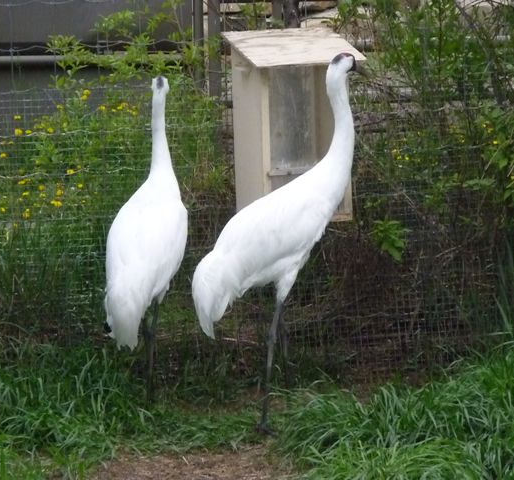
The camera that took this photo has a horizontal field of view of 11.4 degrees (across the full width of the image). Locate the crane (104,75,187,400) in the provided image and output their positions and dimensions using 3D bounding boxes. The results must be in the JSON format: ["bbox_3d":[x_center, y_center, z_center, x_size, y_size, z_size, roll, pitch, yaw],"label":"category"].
[{"bbox_3d":[-0.391,0.005,9.060,0.275,1.204,0.673,1,8,12],"label":"crane"}]

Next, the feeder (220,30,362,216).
[{"bbox_3d":[0.136,-0.417,9.323,0.418,0.668,0.357,-4,8,-21],"label":"feeder"}]

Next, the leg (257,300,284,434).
[{"bbox_3d":[0.046,0.435,8.772,0.102,0.459,0.071,-7,10,-40],"label":"leg"}]

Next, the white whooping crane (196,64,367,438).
[{"bbox_3d":[0.073,0.006,8.752,0.755,1.295,0.306,-7,10,-40],"label":"white whooping crane"}]

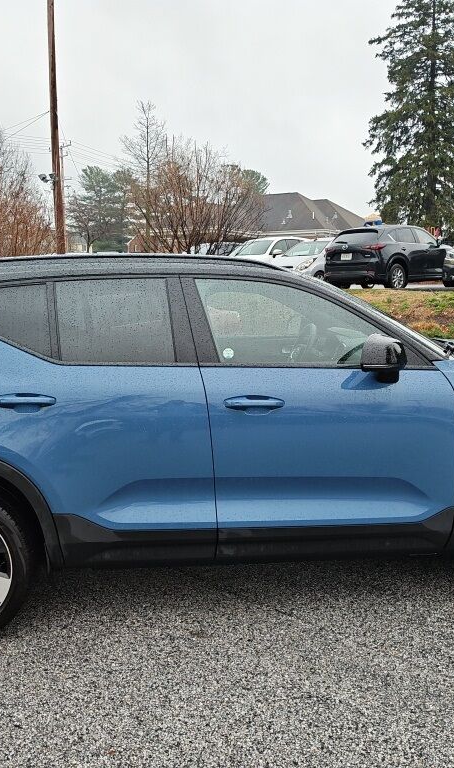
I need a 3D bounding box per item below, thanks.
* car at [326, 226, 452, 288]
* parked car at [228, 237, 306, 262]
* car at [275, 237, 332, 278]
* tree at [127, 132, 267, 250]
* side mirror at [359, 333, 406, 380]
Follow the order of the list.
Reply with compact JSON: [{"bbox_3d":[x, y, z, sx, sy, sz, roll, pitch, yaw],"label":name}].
[{"bbox_3d":[4.404,-3.361,19.760,1.845,1.680,4.575,6,11,39],"label":"car"},{"bbox_3d":[1.339,-3.857,23.808,1.830,1.640,4.550,6,11,42],"label":"parked car"},{"bbox_3d":[2.830,-3.662,22.594,1.750,1.500,4.350,5,10,37],"label":"car"},{"bbox_3d":[-0.729,-3.948,17.918,3.350,4.317,3.100,-1,8,0],"label":"tree"},{"bbox_3d":[0.651,-0.106,3.112,0.195,0.210,0.215,-2,8,-5],"label":"side mirror"}]

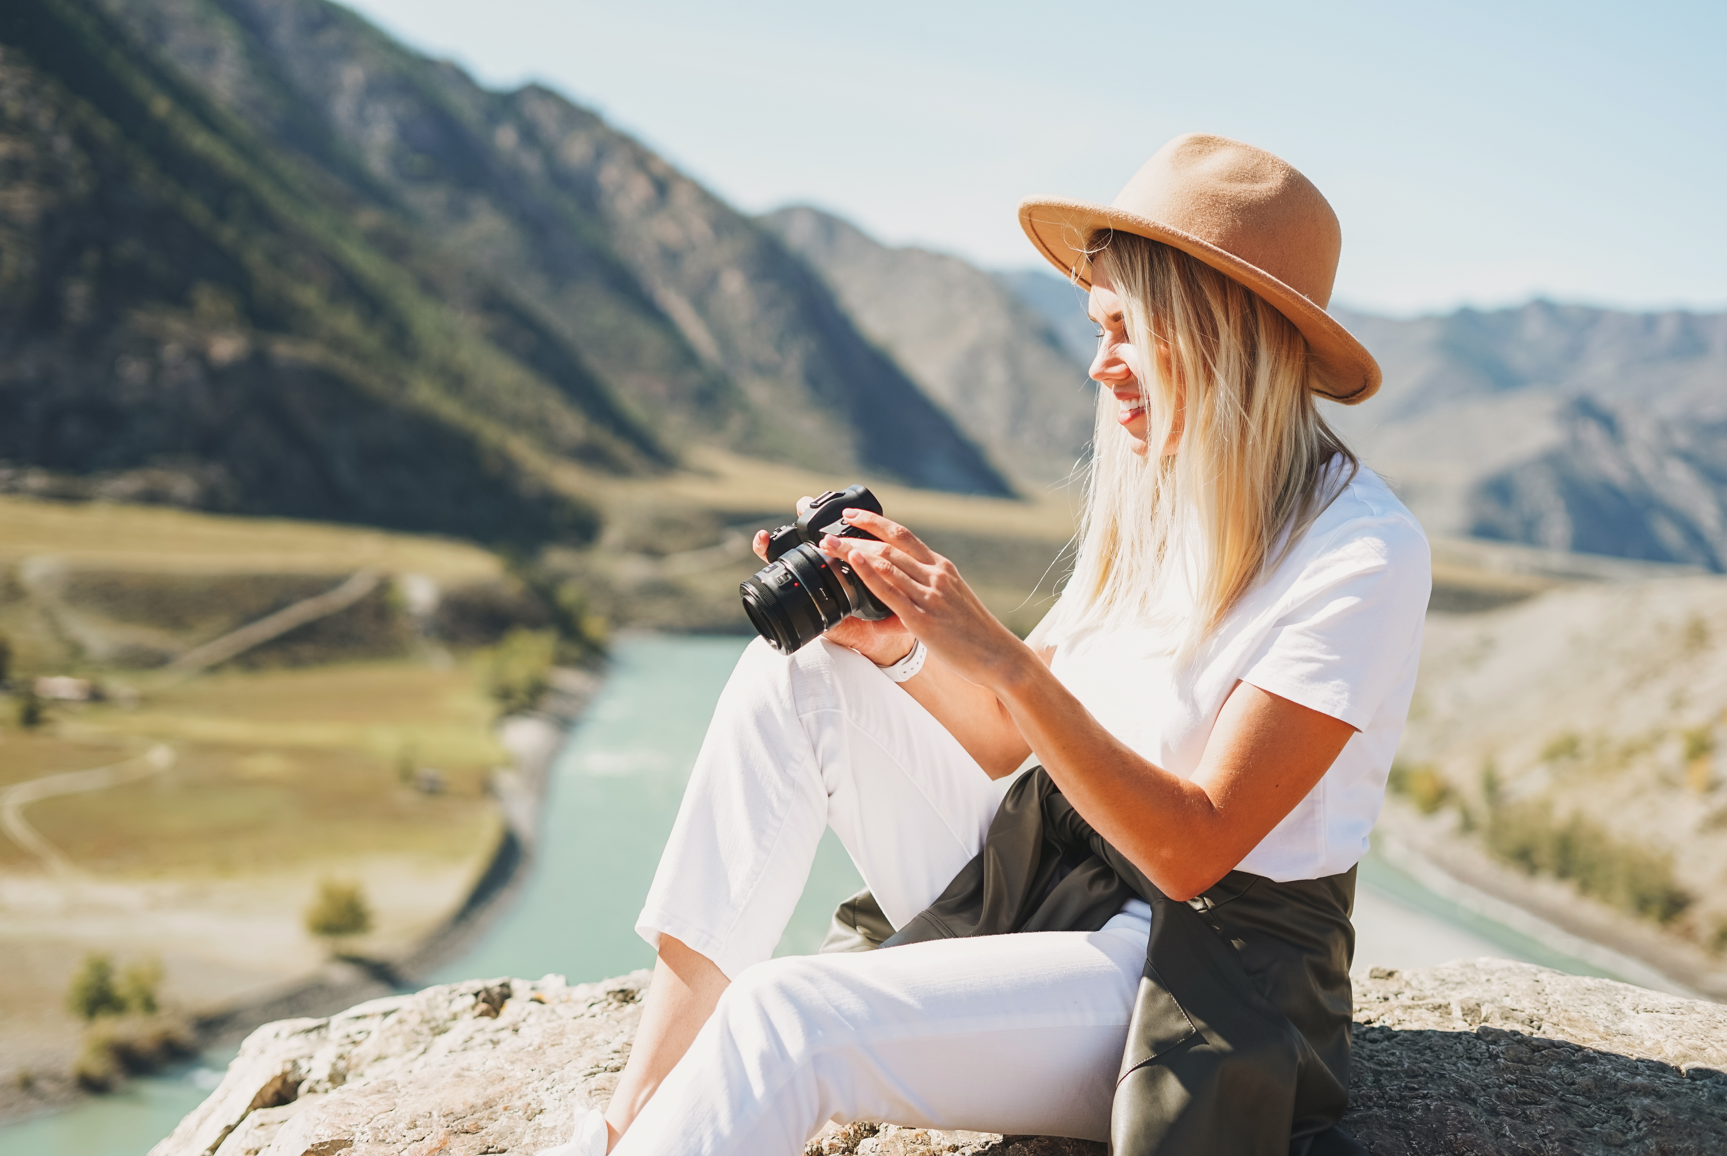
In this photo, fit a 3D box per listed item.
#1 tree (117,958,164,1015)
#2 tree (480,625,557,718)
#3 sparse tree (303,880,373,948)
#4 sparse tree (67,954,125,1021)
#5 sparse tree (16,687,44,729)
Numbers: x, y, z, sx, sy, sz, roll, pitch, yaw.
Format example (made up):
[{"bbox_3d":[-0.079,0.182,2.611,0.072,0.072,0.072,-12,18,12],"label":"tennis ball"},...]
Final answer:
[{"bbox_3d":[-74.790,42.340,248.790,4.750,5.840,4.750,-1,4,-17],"label":"tree"},{"bbox_3d":[-68.750,19.030,478.740,14.380,17.000,14.380,0,3,-8],"label":"tree"},{"bbox_3d":[-61.590,39.400,282.320,7.710,7.710,7.710,-1,3,-12],"label":"sparse tree"},{"bbox_3d":[-78.540,42.030,246.460,5.790,6.730,5.790,-1,4,-18],"label":"sparse tree"},{"bbox_3d":[-152.550,23.950,440.700,5.050,7.700,5.050,-1,4,-19],"label":"sparse tree"}]

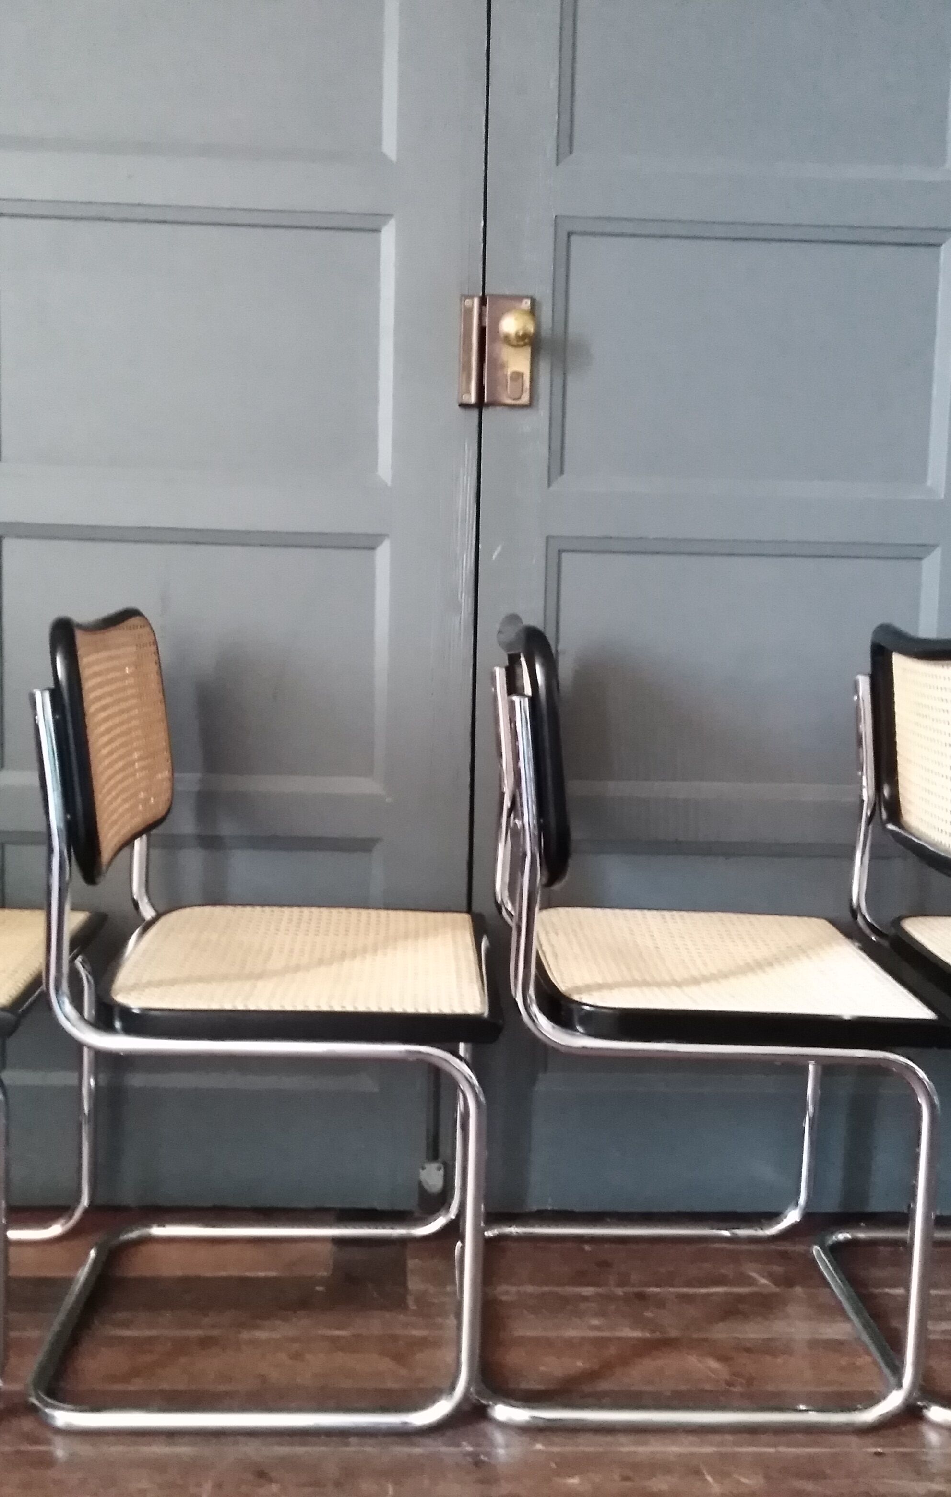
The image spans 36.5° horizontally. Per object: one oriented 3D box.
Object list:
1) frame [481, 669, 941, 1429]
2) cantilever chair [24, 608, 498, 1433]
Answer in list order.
[{"bbox_3d":[0.230,0.309,1.685,0.491,0.766,0.465,1,6,-2],"label":"frame"},{"bbox_3d":[-0.234,0.301,1.665,0.491,0.766,0.465,1,6,-2],"label":"cantilever chair"}]

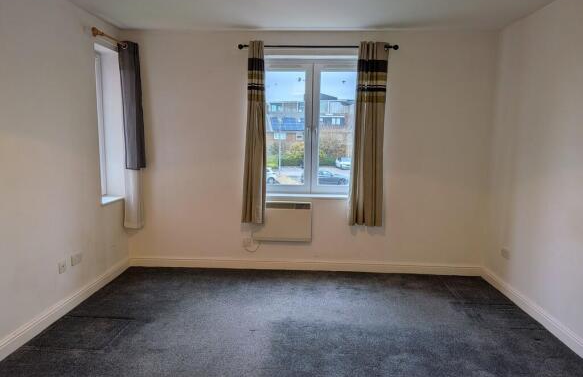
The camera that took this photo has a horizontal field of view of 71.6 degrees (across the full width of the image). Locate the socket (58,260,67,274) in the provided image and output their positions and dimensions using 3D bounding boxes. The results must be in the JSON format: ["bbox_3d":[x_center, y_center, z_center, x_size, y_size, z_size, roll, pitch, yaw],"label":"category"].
[{"bbox_3d":[-1.753,0.605,3.110,0.014,0.086,0.086,1,7,2],"label":"socket"}]

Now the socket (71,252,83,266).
[{"bbox_3d":[-1.745,0.581,3.301,0.014,0.086,0.146,1,7,2],"label":"socket"}]

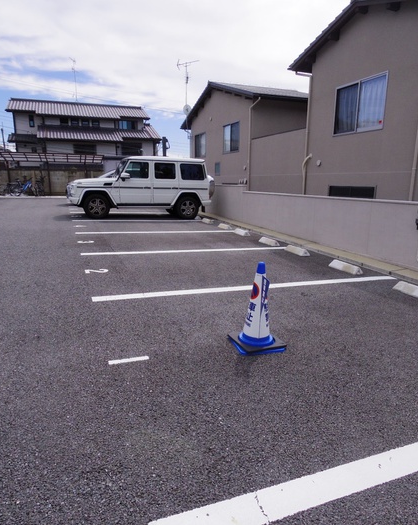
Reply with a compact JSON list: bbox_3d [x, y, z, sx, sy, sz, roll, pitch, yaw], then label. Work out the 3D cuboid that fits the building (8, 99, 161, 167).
[{"bbox_3d":[-12.450,-12.222,35.351,13.580,7.471,9.000,-4,14,-20],"label":"building"}]

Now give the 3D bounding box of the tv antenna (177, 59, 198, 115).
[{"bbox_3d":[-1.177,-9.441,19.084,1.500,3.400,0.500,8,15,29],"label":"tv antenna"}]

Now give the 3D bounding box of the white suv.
[{"bbox_3d":[-2.223,-2.525,11.524,4.660,1.950,1.860,-3,14,-20],"label":"white suv"}]

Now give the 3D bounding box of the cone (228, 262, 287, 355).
[{"bbox_3d":[0.403,0.341,2.724,0.370,0.700,0.370,-3,14,-19],"label":"cone"}]

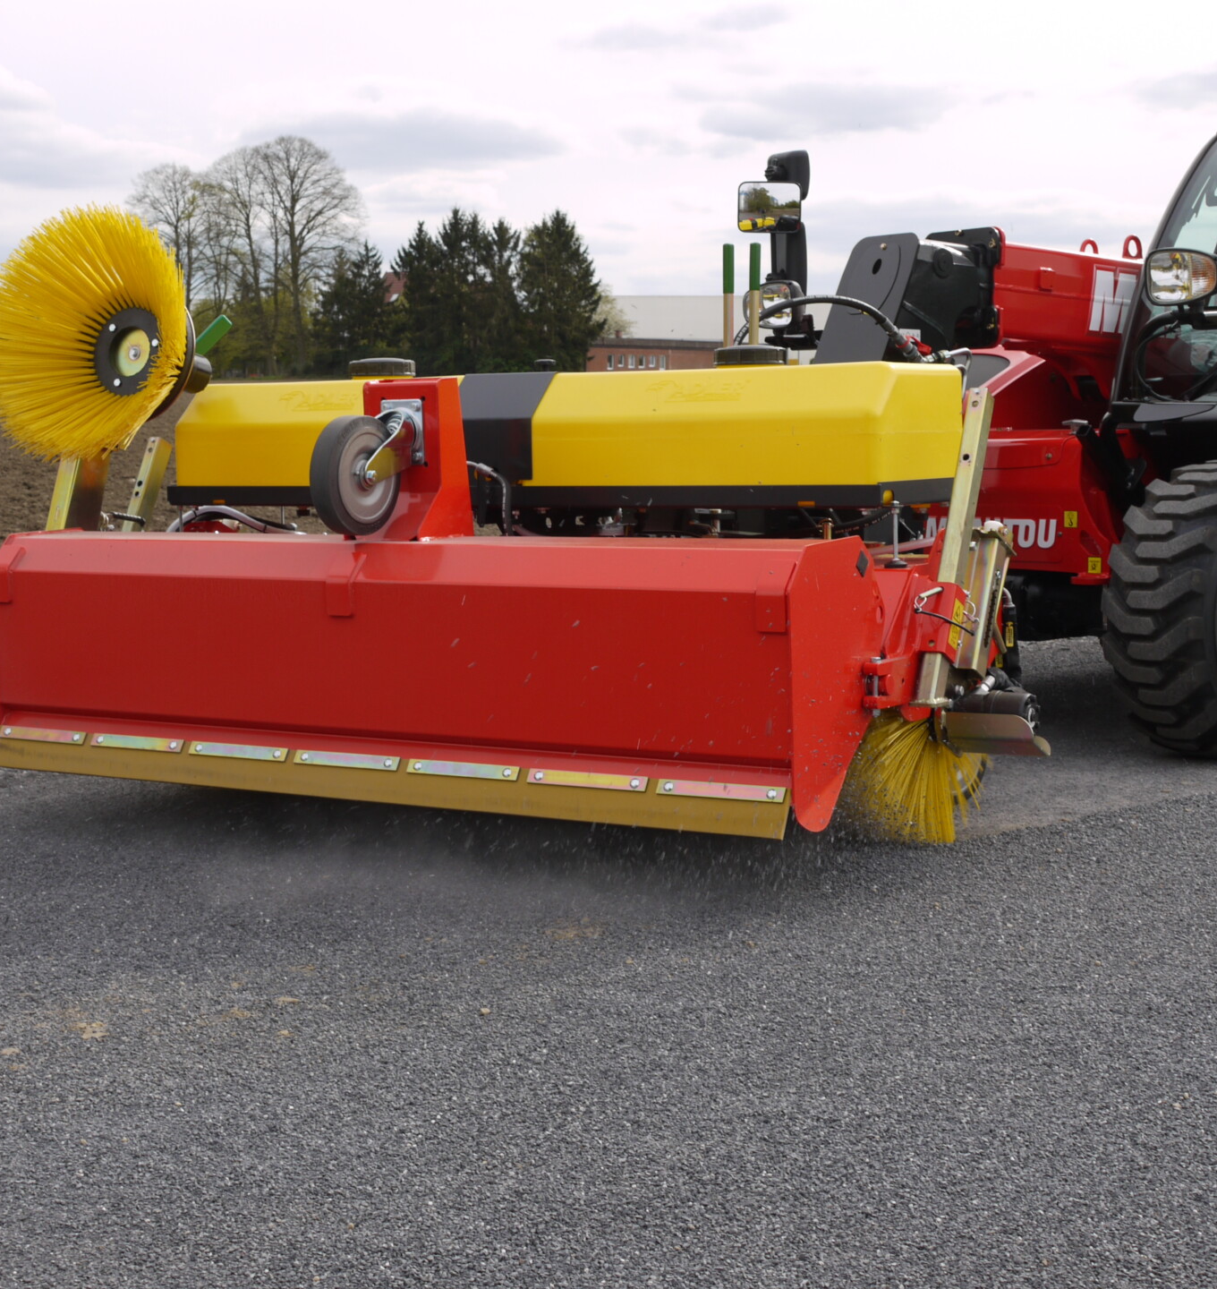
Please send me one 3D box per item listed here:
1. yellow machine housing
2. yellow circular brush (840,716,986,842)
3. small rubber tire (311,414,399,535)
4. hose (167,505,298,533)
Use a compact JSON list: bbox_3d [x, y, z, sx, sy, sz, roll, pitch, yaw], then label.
[{"bbox_3d":[-0.161,-0.509,5.384,2.020,0.320,0.490,3,7,31],"label":"yellow machine housing"},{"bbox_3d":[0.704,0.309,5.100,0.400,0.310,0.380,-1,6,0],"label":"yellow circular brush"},{"bbox_3d":[-0.532,-0.356,4.616,0.055,0.253,0.253,3,7,31],"label":"small rubber tire"},{"bbox_3d":[-1.000,-0.332,5.813,0.430,0.085,0.100,3,7,31],"label":"hose"}]

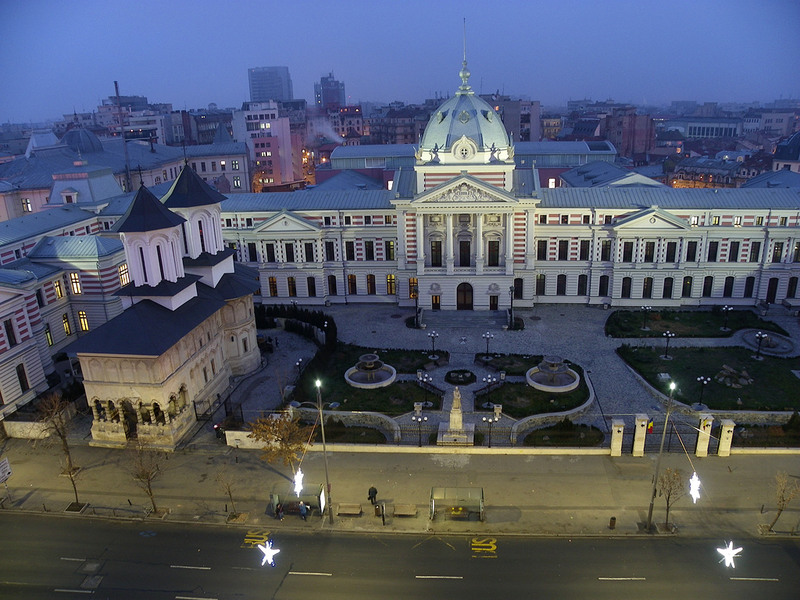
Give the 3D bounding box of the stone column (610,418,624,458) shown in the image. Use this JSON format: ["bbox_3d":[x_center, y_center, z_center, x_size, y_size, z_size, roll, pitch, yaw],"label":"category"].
[{"bbox_3d":[19.544,12.419,54.141,1.100,3.290,1.100,0,19,5],"label":"stone column"}]

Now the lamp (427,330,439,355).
[{"bbox_3d":[4.316,5.868,76.720,1.400,3.200,1.400,0,18,6],"label":"lamp"}]

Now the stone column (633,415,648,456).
[{"bbox_3d":[20.912,11.723,52.382,1.010,3.798,1.010,0,19,5],"label":"stone column"}]

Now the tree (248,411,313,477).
[{"bbox_3d":[-9.988,12.951,51.241,5.700,6.400,5.300,0,18,6],"label":"tree"}]

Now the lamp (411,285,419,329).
[{"bbox_3d":[2.351,1.000,86.818,0.750,6.350,0.750,0,18,6],"label":"lamp"}]

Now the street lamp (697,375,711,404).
[{"bbox_3d":[31.541,9.507,62.619,1.400,3.200,1.400,0,18,6],"label":"street lamp"}]

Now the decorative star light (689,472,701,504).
[{"bbox_3d":[17.438,11.150,35.643,0.707,1.717,0.505,0,19,5],"label":"decorative star light"}]

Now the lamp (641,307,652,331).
[{"bbox_3d":[34.362,2.484,83.949,1.400,3.200,1.400,0,18,6],"label":"lamp"}]

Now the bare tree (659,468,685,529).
[{"bbox_3d":[19.583,14.186,43.062,1.818,5.151,1.818,0,19,5],"label":"bare tree"}]

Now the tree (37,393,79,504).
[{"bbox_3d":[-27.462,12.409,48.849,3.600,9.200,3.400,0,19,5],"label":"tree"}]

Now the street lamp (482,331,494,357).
[{"bbox_3d":[10.852,5.680,73.621,1.400,3.250,1.400,0,19,5],"label":"street lamp"}]

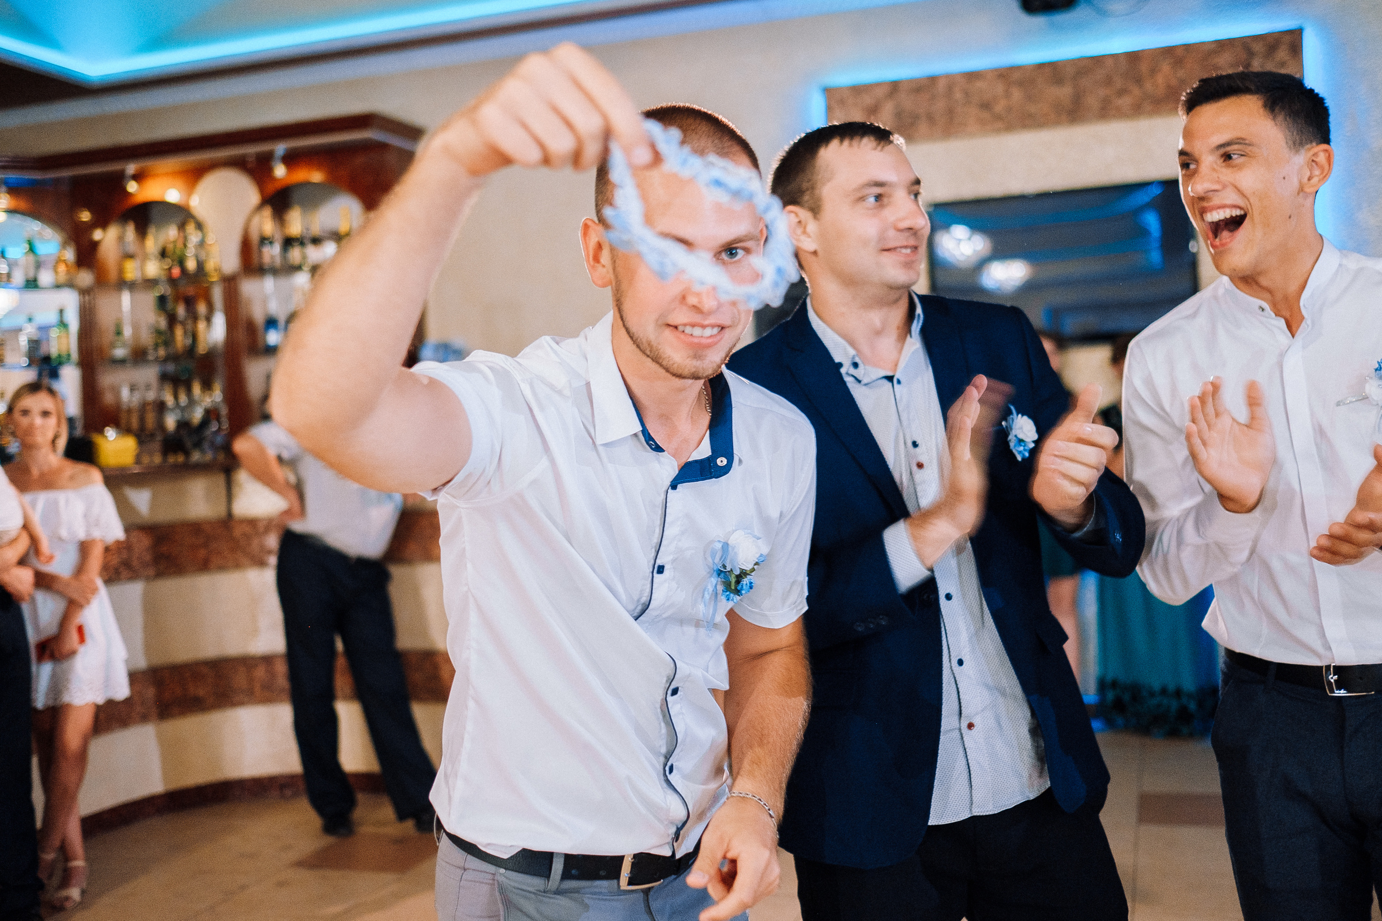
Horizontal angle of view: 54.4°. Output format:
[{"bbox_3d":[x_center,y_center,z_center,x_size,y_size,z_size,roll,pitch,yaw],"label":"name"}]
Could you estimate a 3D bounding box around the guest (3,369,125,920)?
[{"bbox_3d":[-2.050,0.575,4.376,0.430,1.660,0.360,-2,0,-5],"label":"guest"}]

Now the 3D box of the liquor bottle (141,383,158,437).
[{"bbox_3d":[-2.761,-0.259,6.850,0.078,0.275,0.078,-2,0,16],"label":"liquor bottle"}]

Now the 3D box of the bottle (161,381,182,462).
[{"bbox_3d":[-2.554,-0.191,6.600,0.095,0.392,0.095,-2,0,16],"label":"bottle"}]

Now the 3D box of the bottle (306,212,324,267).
[{"bbox_3d":[-1.950,-1.147,6.970,0.084,0.282,0.084,-2,0,19],"label":"bottle"}]

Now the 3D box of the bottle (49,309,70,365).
[{"bbox_3d":[-3.244,-0.634,6.900,0.083,0.283,0.083,-2,0,16],"label":"bottle"}]

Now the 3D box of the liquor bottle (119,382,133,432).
[{"bbox_3d":[-3.099,-0.290,7.372,0.073,0.274,0.073,-2,0,19],"label":"liquor bottle"}]

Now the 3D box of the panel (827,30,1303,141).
[{"bbox_3d":[1.683,-1.690,6.226,2.120,0.311,0.050,-2,0,16],"label":"panel"}]

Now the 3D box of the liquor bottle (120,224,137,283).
[{"bbox_3d":[-3.075,-1.130,7.350,0.083,0.316,0.083,-2,0,19],"label":"liquor bottle"}]

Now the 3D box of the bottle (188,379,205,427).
[{"bbox_3d":[-2.655,-0.310,7.222,0.082,0.265,0.082,-2,0,19],"label":"bottle"}]

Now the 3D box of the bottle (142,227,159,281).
[{"bbox_3d":[-2.755,-1.051,6.850,0.080,0.264,0.080,-2,0,16],"label":"bottle"}]

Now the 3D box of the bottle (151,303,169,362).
[{"bbox_3d":[-2.706,-0.649,6.850,0.078,0.286,0.078,-2,0,16],"label":"bottle"}]

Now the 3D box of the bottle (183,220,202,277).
[{"bbox_3d":[-2.683,-1.145,7.218,0.089,0.294,0.089,-2,0,19],"label":"bottle"}]

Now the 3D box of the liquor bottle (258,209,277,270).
[{"bbox_3d":[-2.113,-1.103,6.700,0.085,0.301,0.085,-2,0,16],"label":"liquor bottle"}]

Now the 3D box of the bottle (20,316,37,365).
[{"bbox_3d":[-3.673,-0.664,7.450,0.085,0.283,0.085,-2,0,0],"label":"bottle"}]

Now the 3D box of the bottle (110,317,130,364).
[{"bbox_3d":[-3.134,-0.663,7.377,0.091,0.259,0.091,-2,0,19],"label":"bottle"}]

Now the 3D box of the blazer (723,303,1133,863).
[{"bbox_3d":[0.323,0.163,1.790,0.570,0.760,0.400,-5,0,-5],"label":"blazer"}]

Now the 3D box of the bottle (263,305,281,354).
[{"bbox_3d":[-2.089,-0.654,6.700,0.080,0.242,0.080,-2,0,16],"label":"bottle"}]

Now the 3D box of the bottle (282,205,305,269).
[{"bbox_3d":[-1.982,-1.108,6.700,0.095,0.312,0.095,-2,0,16],"label":"bottle"}]

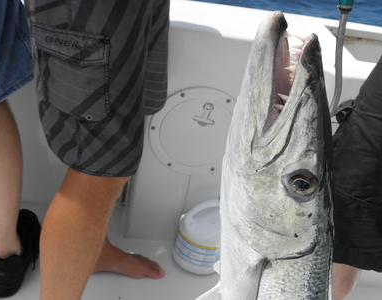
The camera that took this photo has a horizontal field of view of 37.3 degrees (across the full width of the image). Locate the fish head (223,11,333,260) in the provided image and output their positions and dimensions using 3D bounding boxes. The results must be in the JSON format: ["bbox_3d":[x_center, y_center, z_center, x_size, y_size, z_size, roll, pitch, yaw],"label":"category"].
[{"bbox_3d":[0.116,-0.017,0.750,0.140,0.325,0.095,0,12,-6],"label":"fish head"}]

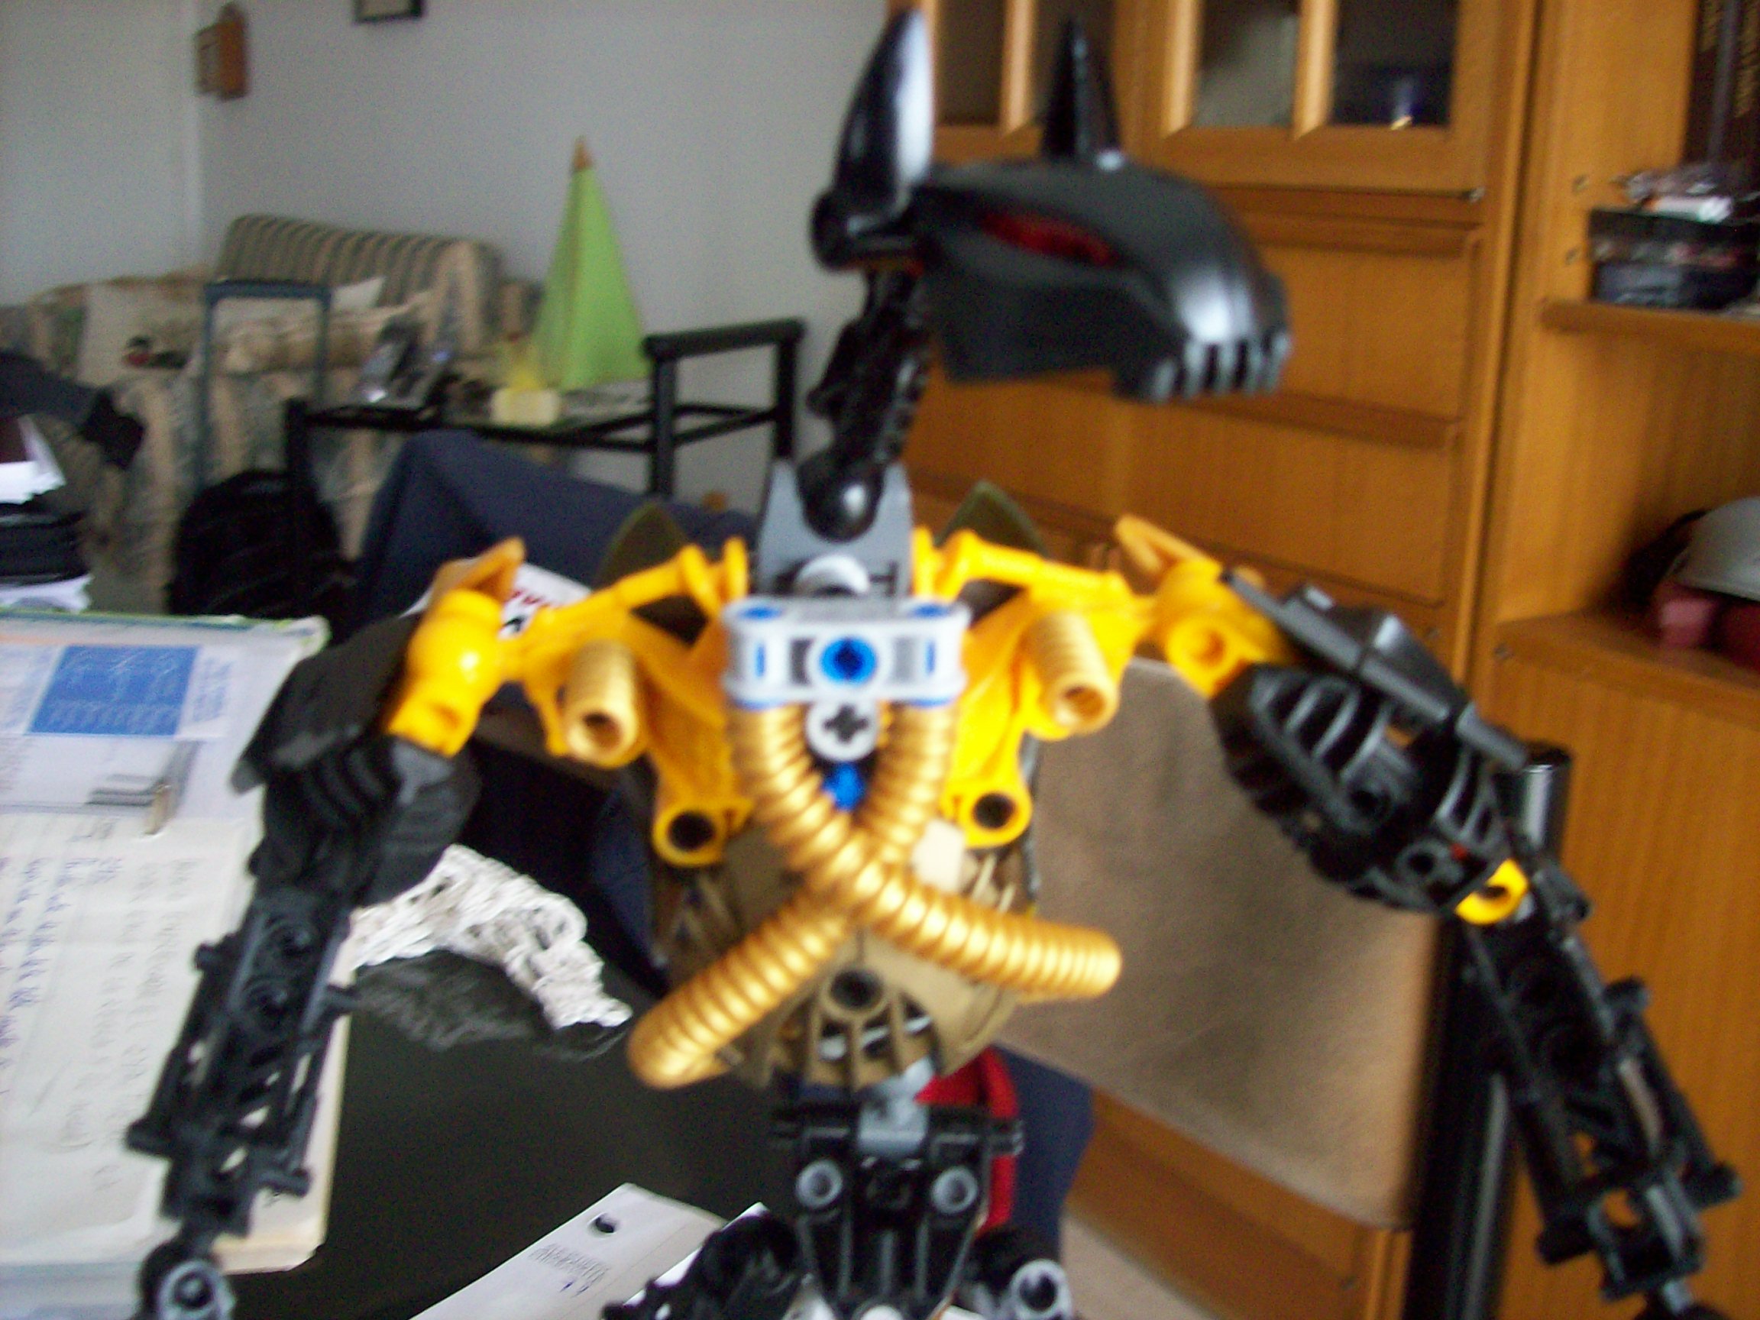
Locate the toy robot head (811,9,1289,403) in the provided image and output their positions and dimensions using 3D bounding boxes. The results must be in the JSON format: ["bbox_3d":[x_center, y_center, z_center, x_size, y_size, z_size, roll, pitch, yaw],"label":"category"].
[{"bbox_3d":[0.023,-0.049,0.199,0.046,0.037,0.041,12,17,34],"label":"toy robot head"}]

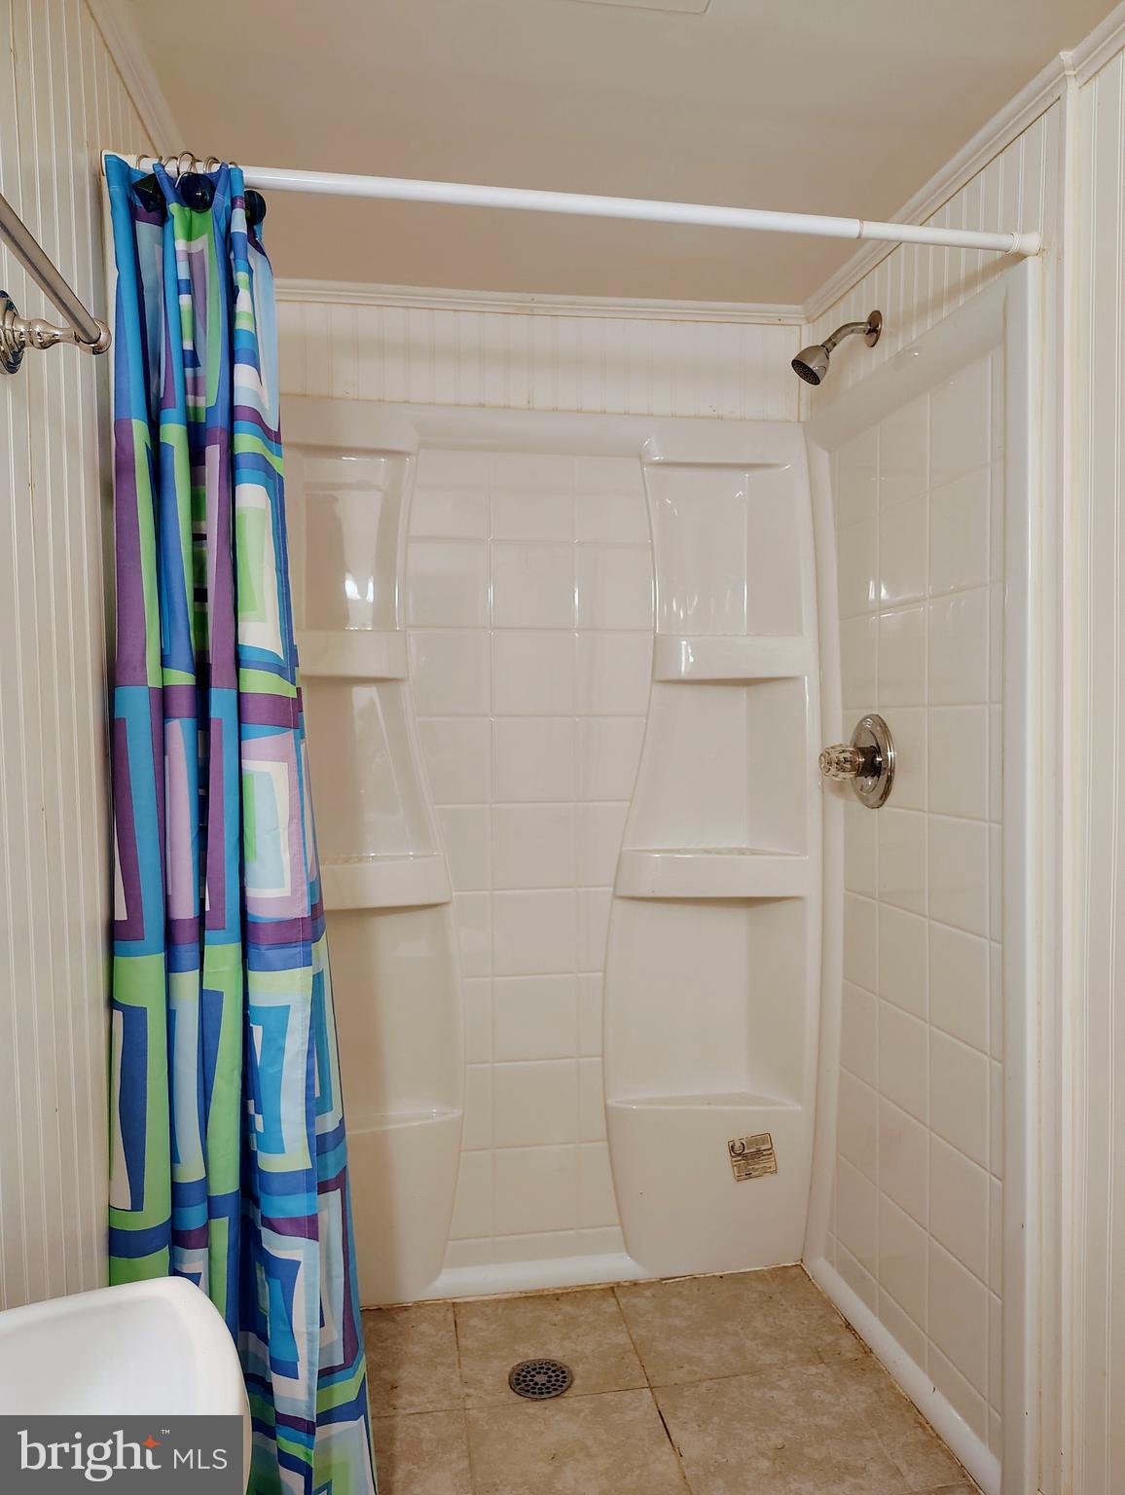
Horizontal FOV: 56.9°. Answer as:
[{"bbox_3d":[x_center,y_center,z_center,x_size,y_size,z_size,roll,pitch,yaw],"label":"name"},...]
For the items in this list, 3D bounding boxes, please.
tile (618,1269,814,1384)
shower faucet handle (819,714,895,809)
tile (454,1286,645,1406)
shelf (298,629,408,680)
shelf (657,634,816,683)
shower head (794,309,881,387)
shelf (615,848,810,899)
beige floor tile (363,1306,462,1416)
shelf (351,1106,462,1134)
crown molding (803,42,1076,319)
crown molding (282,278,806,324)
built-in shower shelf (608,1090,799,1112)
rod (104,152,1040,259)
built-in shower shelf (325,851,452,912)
[{"bbox_3d":[0.303,1.159,2.080,0.336,0.010,0.326,-1,2,-9],"label":"tile"},{"bbox_3d":[0.518,0.025,1.873,0.115,0.167,0.165,-1,1,-10],"label":"shower faucet handle"},{"bbox_3d":[-0.038,1.120,1.948,0.325,0.010,0.325,-1,1,-10],"label":"tile"},{"bbox_3d":[-0.440,-0.183,2.032,0.293,0.100,0.102,-2,3,-17],"label":"shelf"},{"bbox_3d":[0.346,-0.186,2.150,0.325,0.090,0.140,-1,1,-10],"label":"shelf"},{"bbox_3d":[0.490,-0.722,1.875,0.161,0.142,0.069,-1,2,-9],"label":"shower head"},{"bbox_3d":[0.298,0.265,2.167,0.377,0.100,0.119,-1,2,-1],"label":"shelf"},{"bbox_3d":[-0.366,1.174,1.979,0.337,0.010,0.327,-1,2,-9],"label":"beige floor tile"},{"bbox_3d":[-0.381,0.774,2.091,0.381,0.030,0.088,-2,3,-17],"label":"shelf"},{"bbox_3d":[0.585,-0.894,1.767,0.034,0.042,0.840,-1,1,-10],"label":"crown molding"},{"bbox_3d":[-0.075,-0.893,2.076,1.200,0.040,0.034,-1,1,-10],"label":"crown molding"},{"bbox_3d":[0.289,0.755,2.200,0.397,0.029,0.092,-1,2,-1],"label":"built-in shower shelf"},{"bbox_3d":[0.061,-0.677,1.306,1.200,0.030,0.030,-1,1,-10],"label":"rod"},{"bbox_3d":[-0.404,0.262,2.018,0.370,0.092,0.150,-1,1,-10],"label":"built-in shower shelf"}]

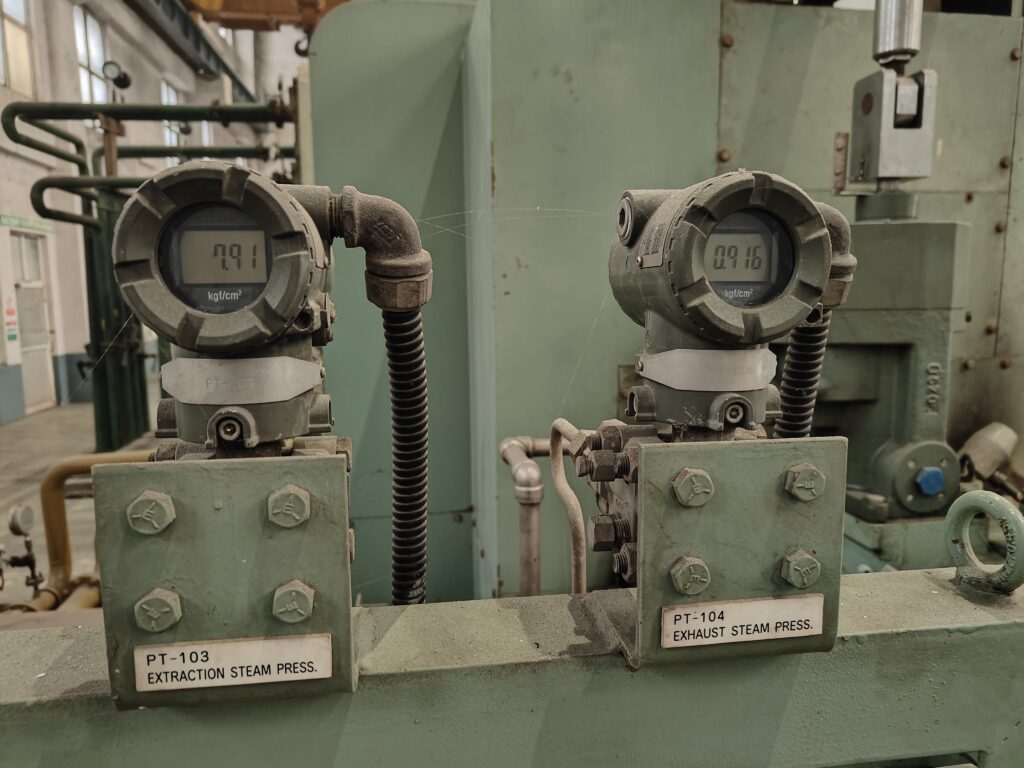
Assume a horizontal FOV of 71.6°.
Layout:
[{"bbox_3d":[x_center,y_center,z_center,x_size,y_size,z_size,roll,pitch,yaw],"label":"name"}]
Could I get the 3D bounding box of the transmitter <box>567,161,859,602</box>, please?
[{"bbox_3d":[0.110,-0.001,0.380,0.166,0.202,0.118,-1,7,-6],"label":"transmitter"}]

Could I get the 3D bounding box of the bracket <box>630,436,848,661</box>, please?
[{"bbox_3d":[0.104,0.075,0.378,0.099,0.108,0.100,-1,7,-6],"label":"bracket"}]

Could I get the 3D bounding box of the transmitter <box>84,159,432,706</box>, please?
[{"bbox_3d":[-0.107,0.018,0.345,0.140,0.229,0.122,-1,7,-8],"label":"transmitter"}]

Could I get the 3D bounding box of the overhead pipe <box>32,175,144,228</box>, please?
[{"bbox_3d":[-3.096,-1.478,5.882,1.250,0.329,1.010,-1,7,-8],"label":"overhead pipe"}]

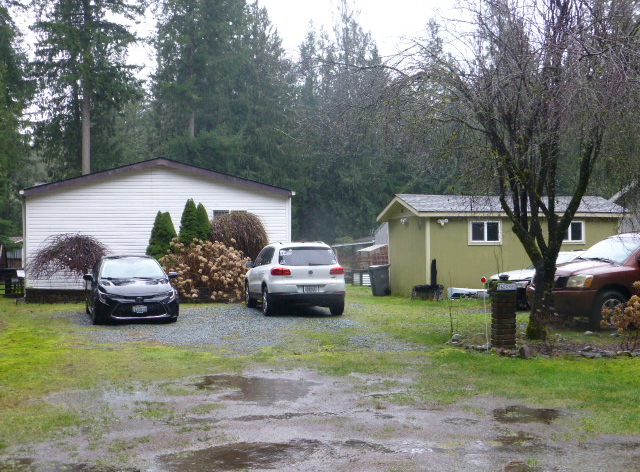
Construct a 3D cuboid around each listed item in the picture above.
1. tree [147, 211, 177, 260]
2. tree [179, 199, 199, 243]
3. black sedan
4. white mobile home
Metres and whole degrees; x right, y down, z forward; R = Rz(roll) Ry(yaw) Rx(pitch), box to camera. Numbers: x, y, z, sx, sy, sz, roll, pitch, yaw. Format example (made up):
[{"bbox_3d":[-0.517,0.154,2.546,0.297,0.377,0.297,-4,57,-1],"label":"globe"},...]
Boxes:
[{"bbox_3d":[-4.415,0.572,24.301,0.950,2.550,0.920,0,0,-12],"label":"tree"},{"bbox_3d":[-3.699,0.402,24.551,0.800,2.880,0.800,0,0,-12],"label":"tree"},{"bbox_3d":[-4.316,1.143,19.751,1.830,1.440,4.600,0,0,-17],"label":"black sedan"},{"bbox_3d":[-5.717,-0.151,30.602,7.650,4.030,12.000,0,0,-12],"label":"white mobile home"}]

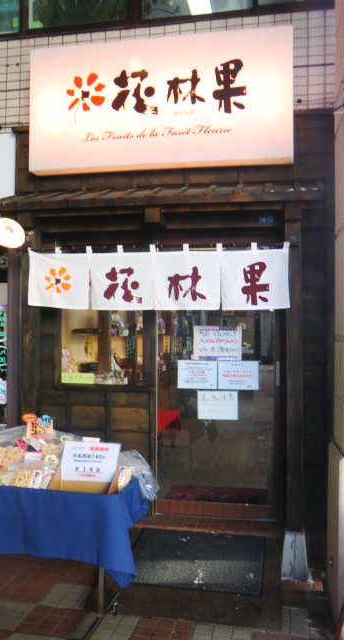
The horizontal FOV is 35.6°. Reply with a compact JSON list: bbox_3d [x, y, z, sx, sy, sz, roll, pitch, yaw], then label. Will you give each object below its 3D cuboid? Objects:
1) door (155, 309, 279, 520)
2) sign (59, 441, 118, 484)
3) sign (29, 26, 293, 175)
[{"bbox_3d":[0.338,0.453,3.998,0.934,2.030,0.040,0,-1,10],"label":"door"},{"bbox_3d":[-0.416,0.736,2.770,0.297,0.210,0.010,0,-21,10],"label":"sign"},{"bbox_3d":[-0.095,-1.454,3.636,1.788,0.847,0.130,0,-1,10],"label":"sign"}]

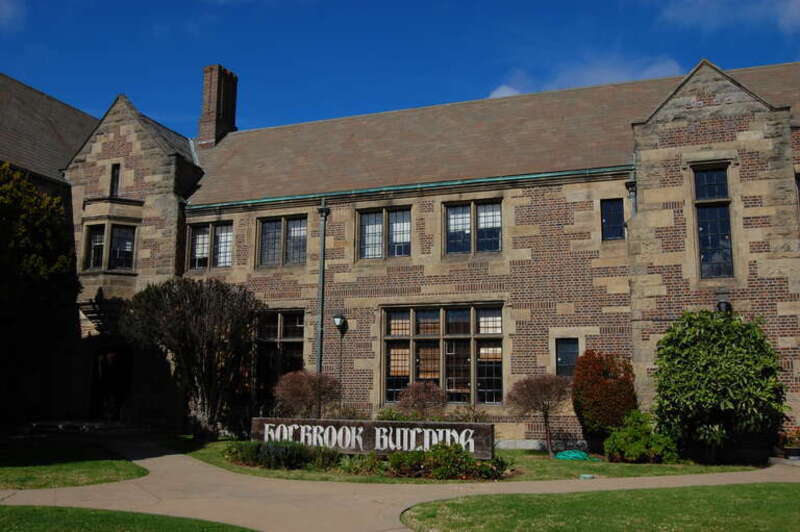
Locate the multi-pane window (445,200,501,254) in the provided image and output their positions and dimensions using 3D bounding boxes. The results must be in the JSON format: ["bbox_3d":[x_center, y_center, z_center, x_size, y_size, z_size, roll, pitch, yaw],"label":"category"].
[{"bbox_3d":[2.192,-1.153,21.908,1.703,1.550,0.200,-3,-10,19],"label":"multi-pane window"}]

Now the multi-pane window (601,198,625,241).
[{"bbox_3d":[5.960,-1.302,20.526,0.627,1.188,0.200,-3,-10,19],"label":"multi-pane window"}]

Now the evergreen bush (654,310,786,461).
[{"bbox_3d":[7.082,2.669,16.274,2.750,3.250,2.500,-3,-11,19],"label":"evergreen bush"}]

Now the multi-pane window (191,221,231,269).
[{"bbox_3d":[-6.218,-0.659,23.977,1.697,1.642,0.200,-3,-11,19],"label":"multi-pane window"}]

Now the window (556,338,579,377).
[{"bbox_3d":[4.661,2.571,20.359,0.649,1.127,0.200,-3,-10,19],"label":"window"}]

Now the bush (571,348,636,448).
[{"bbox_3d":[5.071,3.381,18.199,1.537,2.551,1.600,-3,-11,19],"label":"bush"}]

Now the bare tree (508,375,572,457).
[{"bbox_3d":[3.334,3.595,17.697,1.537,1.929,1.600,-3,-11,19],"label":"bare tree"}]

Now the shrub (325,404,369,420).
[{"bbox_3d":[-1.504,4.412,20.480,1.100,1.036,0.900,-3,-10,19],"label":"shrub"}]

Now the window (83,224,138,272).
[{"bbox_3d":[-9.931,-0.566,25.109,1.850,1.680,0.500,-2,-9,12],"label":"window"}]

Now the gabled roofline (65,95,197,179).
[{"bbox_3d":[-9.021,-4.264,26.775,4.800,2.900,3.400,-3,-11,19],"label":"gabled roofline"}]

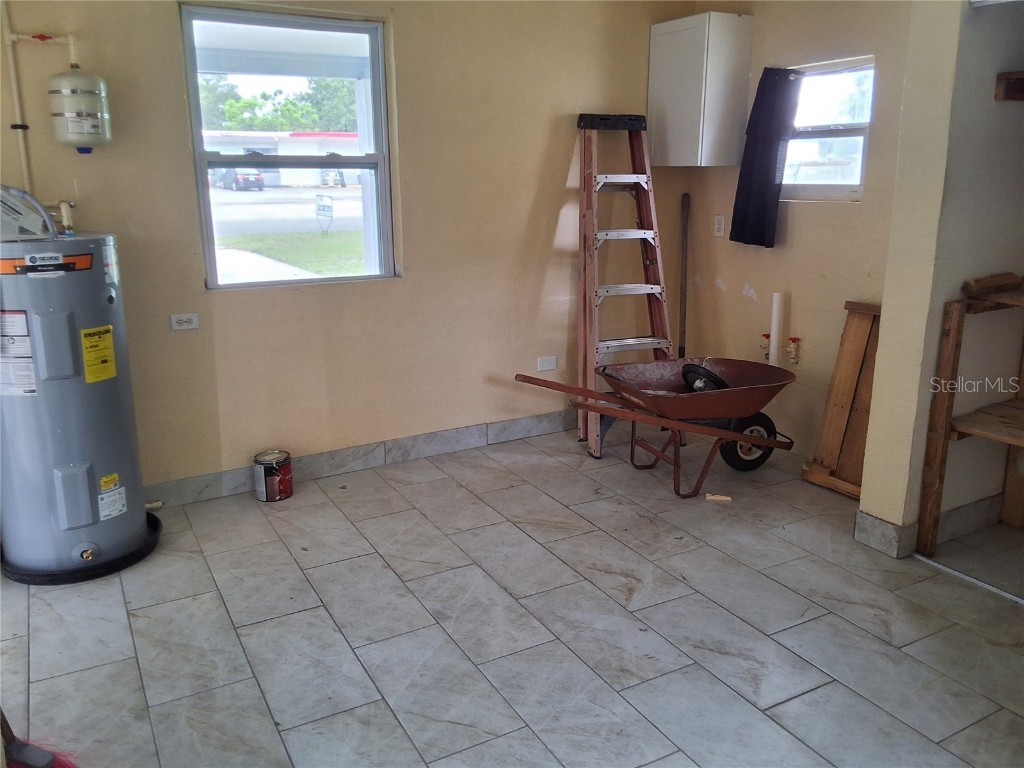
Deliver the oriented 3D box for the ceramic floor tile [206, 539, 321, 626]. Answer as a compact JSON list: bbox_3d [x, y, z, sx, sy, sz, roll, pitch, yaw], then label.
[{"bbox_3d":[-0.940,0.739,3.112,0.301,0.010,0.604,-8,17,-28],"label":"ceramic floor tile"}]

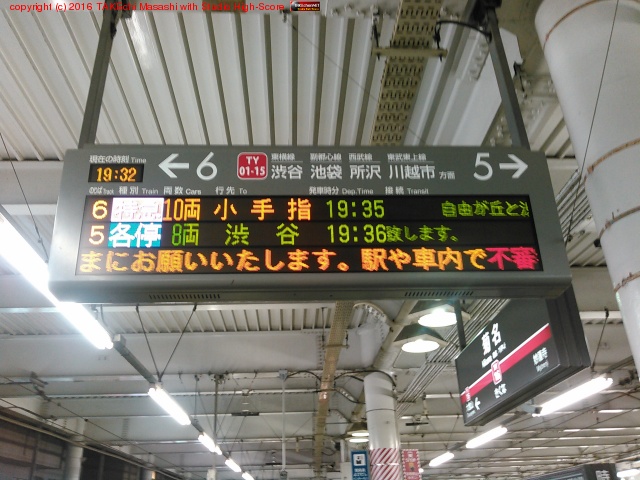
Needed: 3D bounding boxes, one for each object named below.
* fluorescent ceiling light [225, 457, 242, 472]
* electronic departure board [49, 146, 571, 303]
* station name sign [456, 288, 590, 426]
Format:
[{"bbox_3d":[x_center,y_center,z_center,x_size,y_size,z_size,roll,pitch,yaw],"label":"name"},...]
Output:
[{"bbox_3d":[-2.079,5.407,13.331,0.170,0.130,2.400,-1,-27,-3],"label":"fluorescent ceiling light"},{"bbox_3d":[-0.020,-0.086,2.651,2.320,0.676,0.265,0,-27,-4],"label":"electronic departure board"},{"bbox_3d":[1.770,1.159,5.278,0.220,0.756,2.632,-1,-27,-2],"label":"station name sign"}]

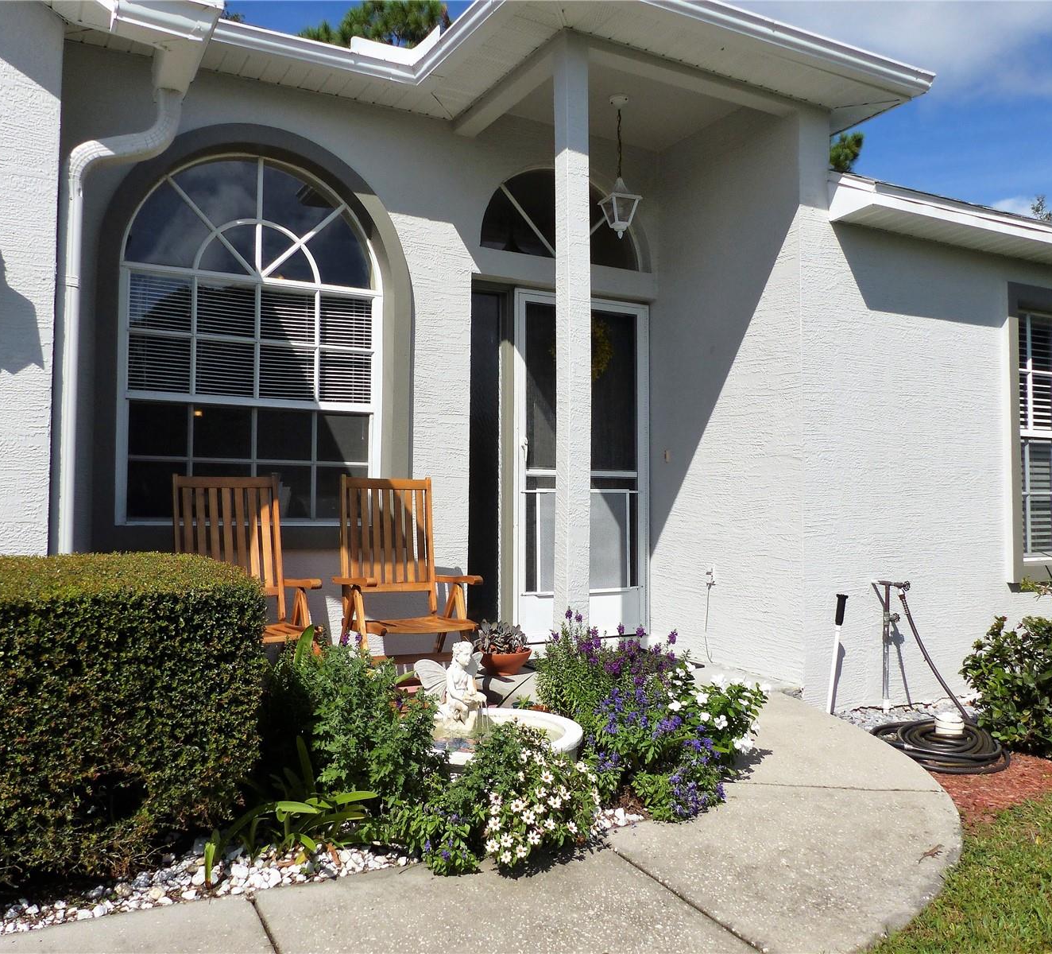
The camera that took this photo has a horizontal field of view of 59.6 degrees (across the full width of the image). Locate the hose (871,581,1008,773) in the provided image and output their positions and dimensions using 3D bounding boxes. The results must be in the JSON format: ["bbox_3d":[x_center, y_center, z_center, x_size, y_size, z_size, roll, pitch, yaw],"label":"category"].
[{"bbox_3d":[1.810,0.872,4.202,0.590,0.620,1.150,0,-2,14],"label":"hose"}]

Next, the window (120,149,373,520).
[{"bbox_3d":[-1.368,-0.699,4.702,1.320,1.890,0.100,1,-2,-29],"label":"window"}]

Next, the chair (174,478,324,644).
[{"bbox_3d":[-1.234,0.505,3.933,0.590,1.050,0.780,1,-2,-29],"label":"chair"}]

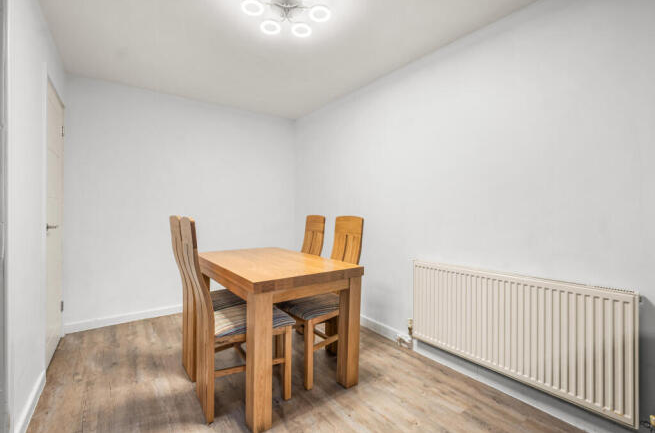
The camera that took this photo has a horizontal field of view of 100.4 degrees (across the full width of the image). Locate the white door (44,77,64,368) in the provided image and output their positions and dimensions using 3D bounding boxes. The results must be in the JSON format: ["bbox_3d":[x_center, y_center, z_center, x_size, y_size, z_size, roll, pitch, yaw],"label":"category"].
[{"bbox_3d":[-2.135,0.054,2.118,0.050,2.022,0.670,0,1,-38],"label":"white door"}]

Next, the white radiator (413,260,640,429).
[{"bbox_3d":[1.059,0.643,1.690,0.100,0.586,1.143,0,1,-38],"label":"white radiator"}]

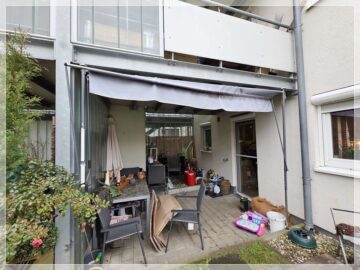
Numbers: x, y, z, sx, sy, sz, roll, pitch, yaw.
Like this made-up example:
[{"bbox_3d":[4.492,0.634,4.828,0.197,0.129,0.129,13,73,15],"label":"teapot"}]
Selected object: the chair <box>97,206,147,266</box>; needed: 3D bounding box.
[{"bbox_3d":[-0.775,1.202,1.810,0.590,0.880,0.550,-1,-2,-20],"label":"chair"}]

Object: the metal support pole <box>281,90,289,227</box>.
[{"bbox_3d":[1.910,0.409,2.470,0.050,2.470,0.050,-1,-2,-15],"label":"metal support pole"}]

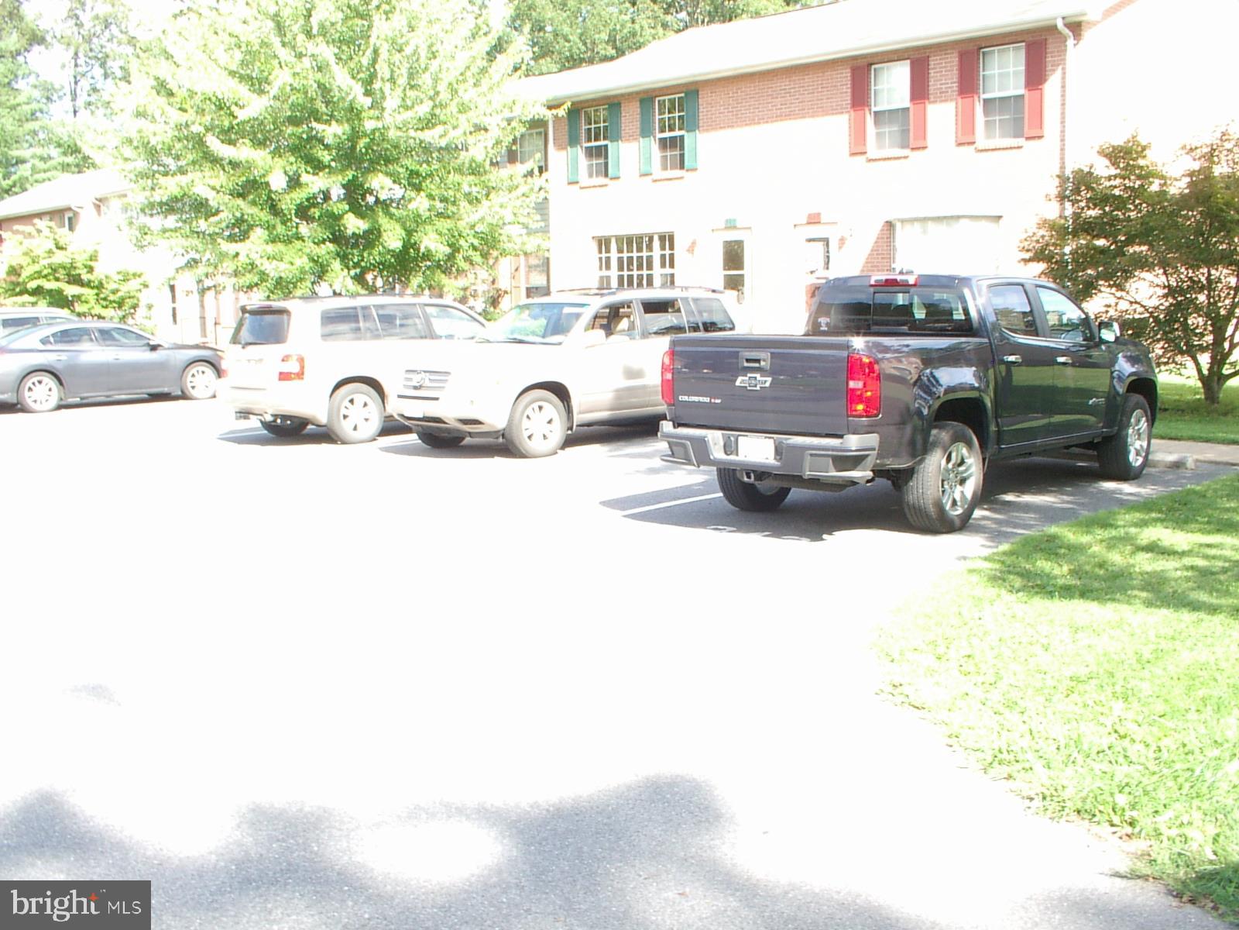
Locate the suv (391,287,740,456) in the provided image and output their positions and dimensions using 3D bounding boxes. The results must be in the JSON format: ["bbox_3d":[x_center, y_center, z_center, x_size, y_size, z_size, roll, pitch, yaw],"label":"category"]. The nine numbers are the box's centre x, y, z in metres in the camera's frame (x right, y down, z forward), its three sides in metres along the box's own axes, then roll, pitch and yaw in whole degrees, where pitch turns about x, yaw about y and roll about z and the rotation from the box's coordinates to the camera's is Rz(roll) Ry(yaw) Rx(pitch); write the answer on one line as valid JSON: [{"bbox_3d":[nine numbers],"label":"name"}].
[{"bbox_3d":[-0.456,-1.139,15.385,1.830,1.730,4.690,6,9,44],"label":"suv"}]

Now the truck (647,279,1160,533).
[{"bbox_3d":[2.686,-0.627,10.788,1.890,1.790,5.400,5,9,42],"label":"truck"}]

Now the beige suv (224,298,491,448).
[{"bbox_3d":[-2.877,-1.327,17.730,1.830,1.730,4.690,6,9,43],"label":"beige suv"}]

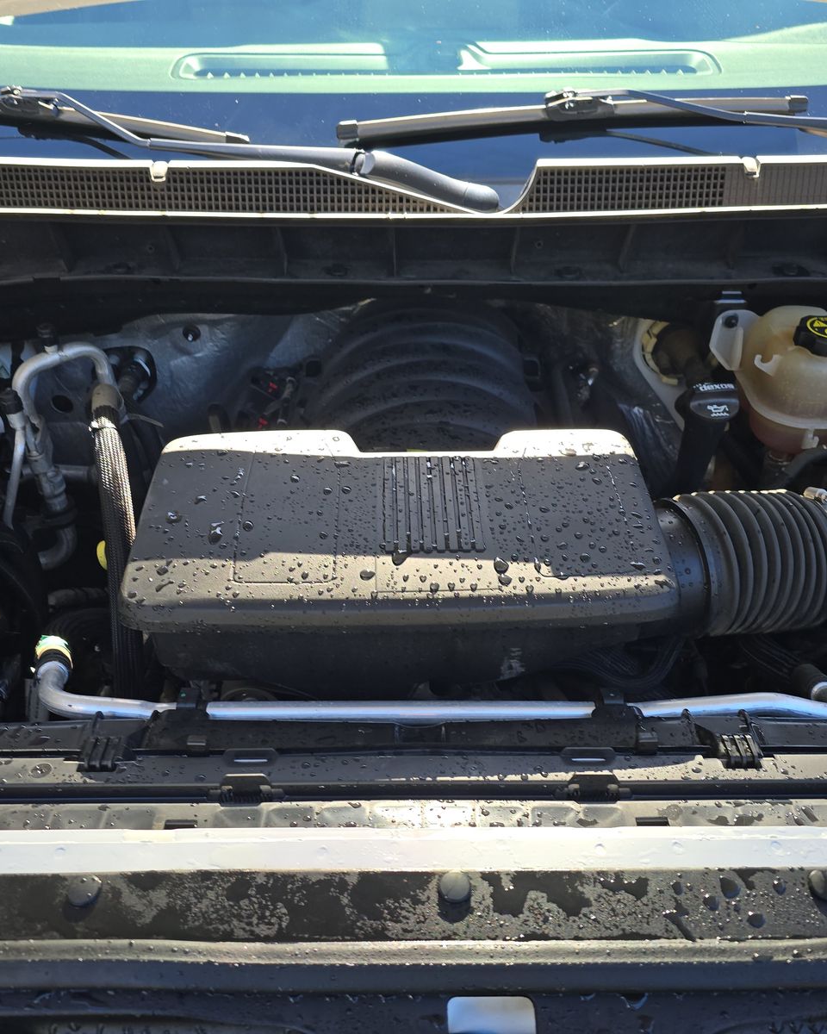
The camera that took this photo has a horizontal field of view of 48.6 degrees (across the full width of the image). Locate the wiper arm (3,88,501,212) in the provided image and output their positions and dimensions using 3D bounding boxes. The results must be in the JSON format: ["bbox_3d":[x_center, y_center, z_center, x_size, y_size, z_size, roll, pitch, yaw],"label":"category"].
[{"bbox_3d":[-0.199,-0.439,1.080,0.600,0.055,0.065,14,42,7],"label":"wiper arm"}]

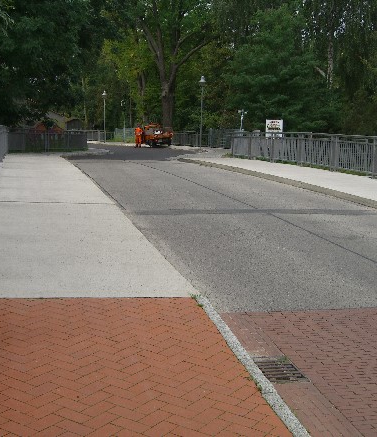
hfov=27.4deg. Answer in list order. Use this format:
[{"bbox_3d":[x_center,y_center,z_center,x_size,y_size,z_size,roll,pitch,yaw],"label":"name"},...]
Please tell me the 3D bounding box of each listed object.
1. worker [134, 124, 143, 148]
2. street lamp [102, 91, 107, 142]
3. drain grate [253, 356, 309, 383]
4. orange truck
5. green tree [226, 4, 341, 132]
[{"bbox_3d":[-3.650,-6.020,56.500,0.600,1.780,0.380,0,7,-3],"label":"worker"},{"bbox_3d":[-7.870,-9.600,73.000,0.450,4.950,0.450,0,7,0],"label":"street lamp"},{"bbox_3d":[0.548,0.980,4.930,0.320,0.040,0.480,-2,10,-12],"label":"drain grate"},{"bbox_3d":[-2.440,-6.300,58.800,1.750,1.850,4.800,-2,7,-13],"label":"orange truck"},{"bbox_3d":[6.200,-9.000,50.500,7.600,9.600,7.400,0,7,0],"label":"green tree"}]

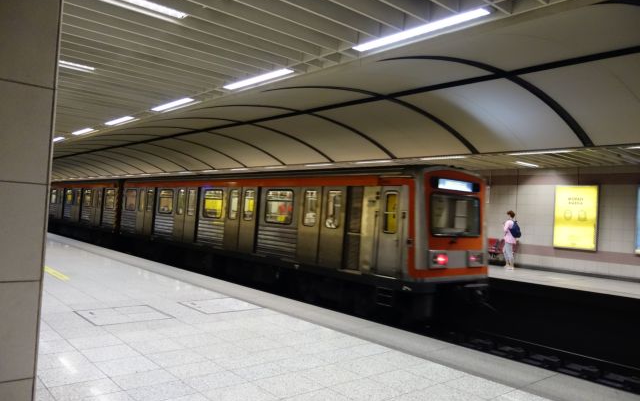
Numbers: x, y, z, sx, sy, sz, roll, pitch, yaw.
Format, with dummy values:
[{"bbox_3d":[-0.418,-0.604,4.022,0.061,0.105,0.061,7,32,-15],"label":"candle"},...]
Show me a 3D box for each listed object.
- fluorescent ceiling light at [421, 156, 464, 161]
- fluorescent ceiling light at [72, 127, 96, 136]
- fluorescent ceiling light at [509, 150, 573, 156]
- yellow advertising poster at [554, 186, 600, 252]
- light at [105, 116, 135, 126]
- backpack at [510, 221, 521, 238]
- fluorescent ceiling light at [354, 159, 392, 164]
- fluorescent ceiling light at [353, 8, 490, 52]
[{"bbox_3d":[3.471,-1.231,14.213,0.150,0.080,1.500,4,-2,-41],"label":"fluorescent ceiling light"},{"bbox_3d":[-6.120,-1.798,12.876,0.150,0.080,1.500,4,-2,-41],"label":"fluorescent ceiling light"},{"bbox_3d":[5.307,-1.183,12.120,0.150,0.080,1.500,4,-2,-41],"label":"fluorescent ceiling light"},{"bbox_3d":[7.400,0.521,14.409,0.100,1.860,1.180,4,-2,-41],"label":"yellow advertising poster"},{"bbox_3d":[-4.369,-1.754,10.839,0.150,0.080,1.500,4,-2,-41],"label":"light"},{"bbox_3d":[6.019,0.897,15.251,0.230,0.480,0.310,2,-2,33],"label":"backpack"},{"bbox_3d":[1.764,-1.274,16.197,0.150,0.080,1.500,4,-2,-41],"label":"fluorescent ceiling light"},{"bbox_3d":[0.890,-1.620,4.724,0.150,0.080,1.500,4,-2,-41],"label":"fluorescent ceiling light"}]

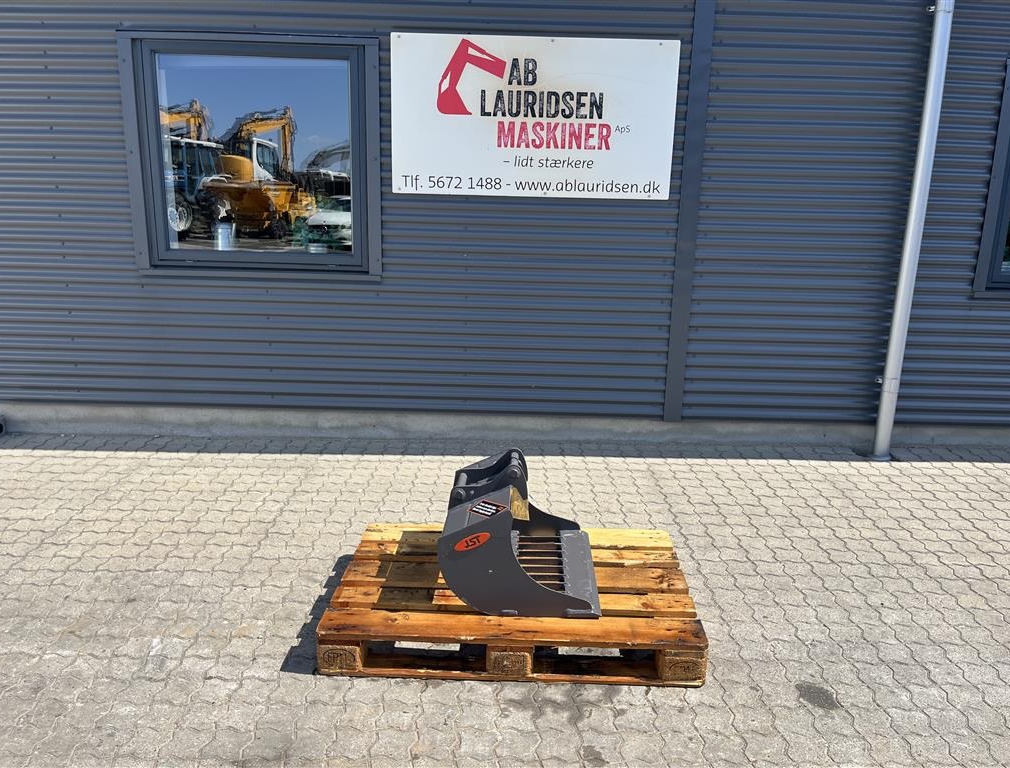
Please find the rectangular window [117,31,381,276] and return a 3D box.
[{"bbox_3d":[-1.395,-1.256,4.324,1.405,1.298,0.100,1,14,-1],"label":"rectangular window"}]

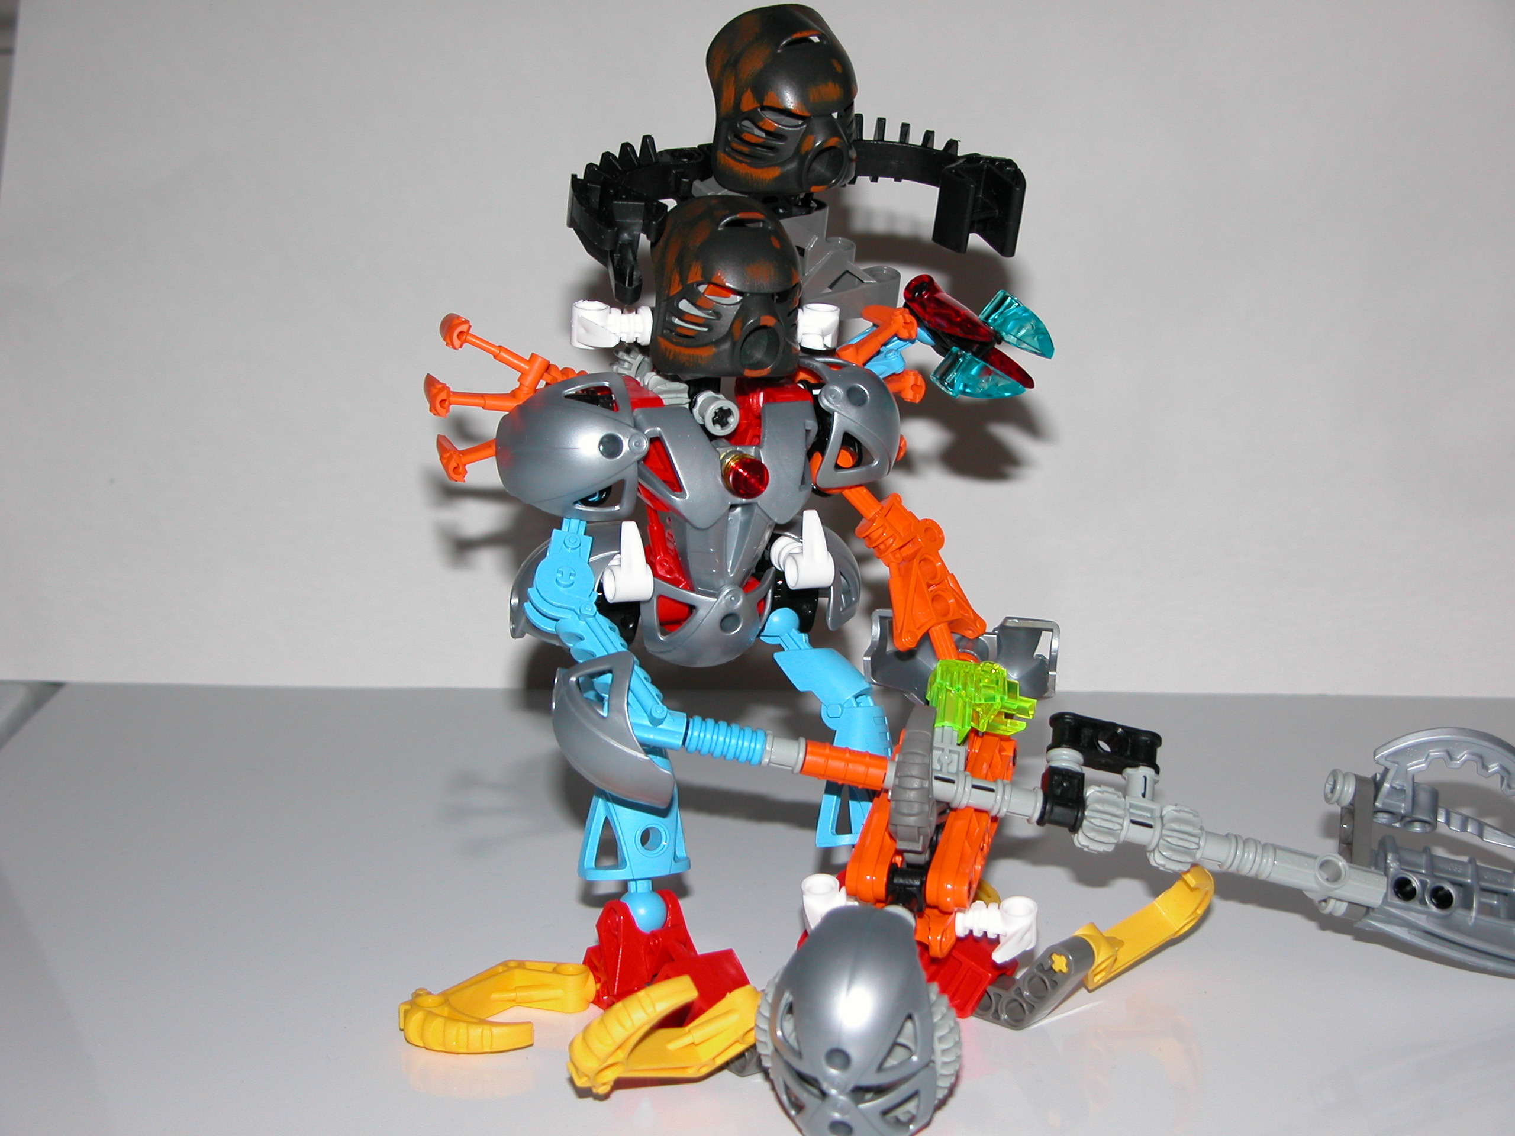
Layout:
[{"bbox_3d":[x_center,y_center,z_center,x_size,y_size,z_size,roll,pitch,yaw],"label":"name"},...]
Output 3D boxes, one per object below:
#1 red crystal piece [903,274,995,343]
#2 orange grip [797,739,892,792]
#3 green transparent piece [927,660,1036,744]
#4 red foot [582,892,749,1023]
[{"bbox_3d":[0.041,-0.056,0.622,0.022,0.009,0.009,34,0,9],"label":"red crystal piece"},{"bbox_3d":[0.017,0.039,0.570,0.016,0.007,0.007,12,-28,-8],"label":"orange grip"},{"bbox_3d":[0.045,0.027,0.584,0.021,0.014,0.012,12,57,-8],"label":"green transparent piece"},{"bbox_3d":[-0.022,0.084,0.641,0.029,0.024,0.039,-4,15,-16],"label":"red foot"}]

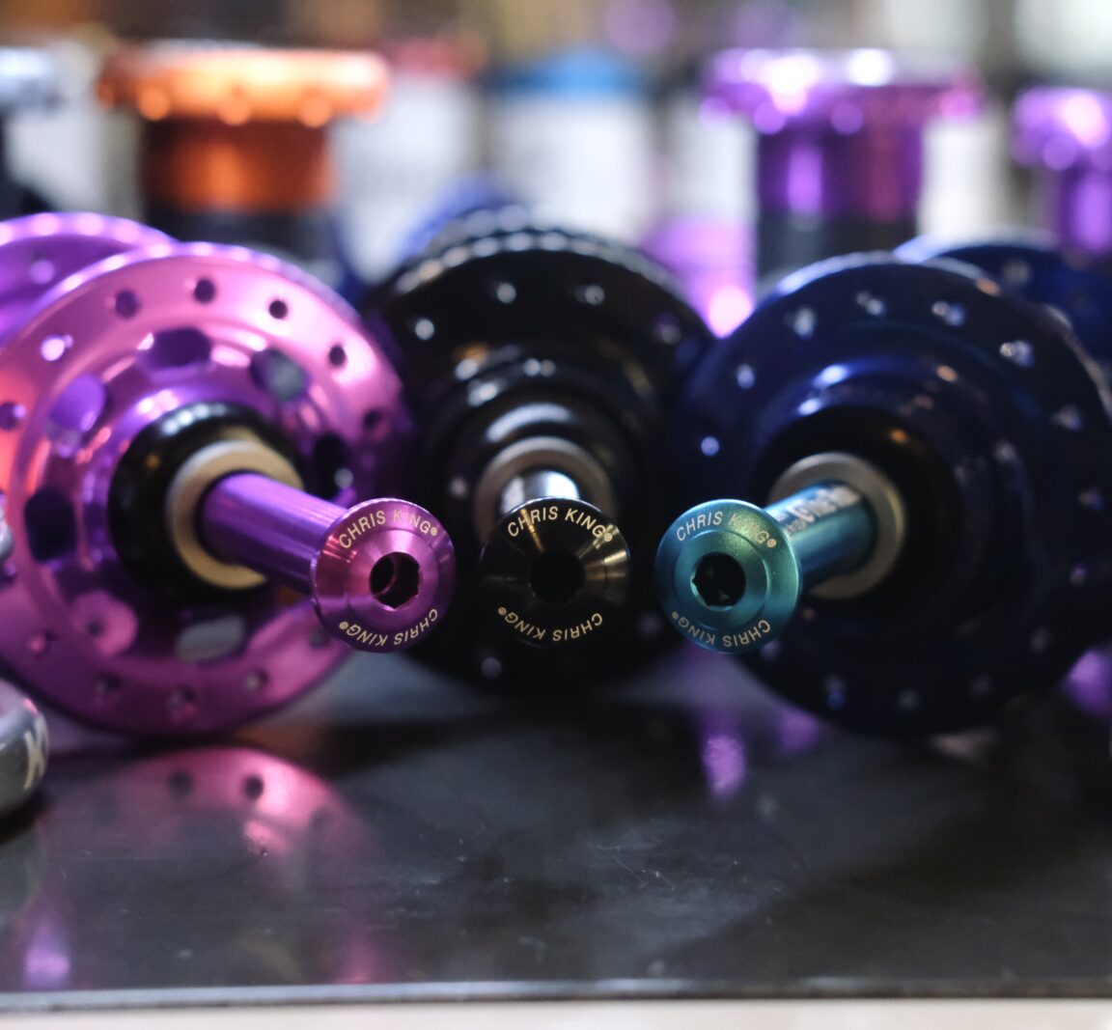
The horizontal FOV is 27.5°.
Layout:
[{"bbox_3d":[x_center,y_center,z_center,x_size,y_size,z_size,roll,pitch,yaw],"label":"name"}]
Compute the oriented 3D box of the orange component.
[{"bbox_3d":[-0.057,-0.070,0.416,0.050,0.029,0.050,1,10,0],"label":"orange component"}]

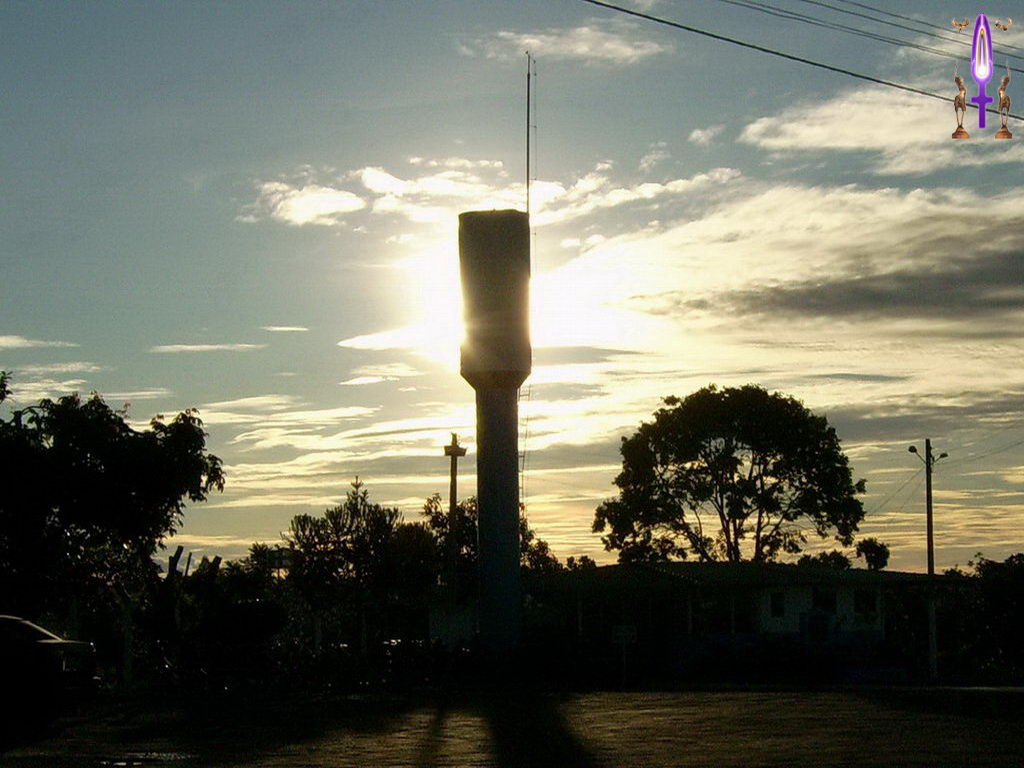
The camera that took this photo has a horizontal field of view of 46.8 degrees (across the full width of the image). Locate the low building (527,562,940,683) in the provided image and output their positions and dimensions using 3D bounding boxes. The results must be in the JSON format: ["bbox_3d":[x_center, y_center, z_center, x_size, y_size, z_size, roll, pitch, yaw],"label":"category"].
[{"bbox_3d":[7.225,8.031,42.233,13.230,3.430,8.500,0,-10,0],"label":"low building"}]

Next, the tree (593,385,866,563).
[{"bbox_3d":[10.307,6.320,57.798,13.010,12.390,12.000,0,-10,0],"label":"tree"}]

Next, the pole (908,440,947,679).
[{"bbox_3d":[10.469,4.362,29.686,0.970,6.040,0.400,0,-10,0],"label":"pole"}]

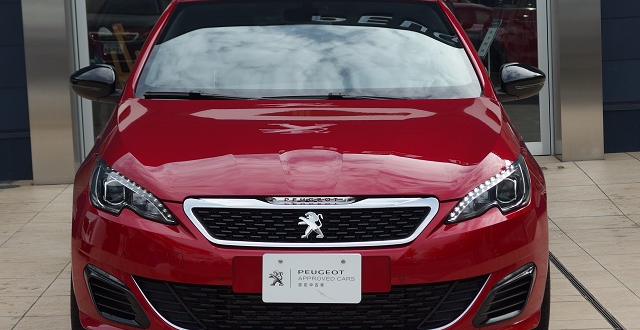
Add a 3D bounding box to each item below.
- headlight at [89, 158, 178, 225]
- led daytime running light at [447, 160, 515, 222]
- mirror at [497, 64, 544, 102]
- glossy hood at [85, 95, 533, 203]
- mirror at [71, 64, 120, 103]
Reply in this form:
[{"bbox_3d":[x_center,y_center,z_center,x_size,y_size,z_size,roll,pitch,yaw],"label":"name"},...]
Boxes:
[{"bbox_3d":[-0.661,0.095,5.579,0.340,0.195,0.400,-1,6,-1],"label":"headlight"},{"bbox_3d":[0.575,0.094,5.572,0.290,0.180,0.340,-1,6,-1],"label":"led daytime running light"},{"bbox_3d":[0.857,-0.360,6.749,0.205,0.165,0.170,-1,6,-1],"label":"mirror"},{"bbox_3d":[-0.036,-0.076,5.783,1.580,0.290,1.080,-1,6,-1],"label":"glossy hood"},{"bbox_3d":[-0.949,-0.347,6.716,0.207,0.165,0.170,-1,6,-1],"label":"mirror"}]

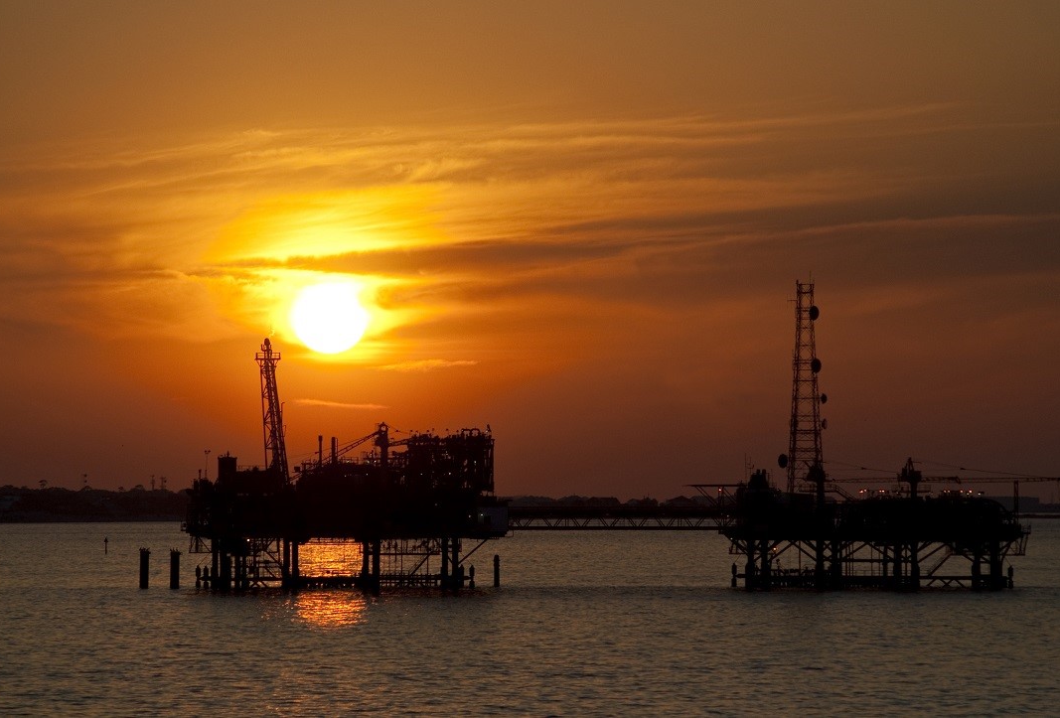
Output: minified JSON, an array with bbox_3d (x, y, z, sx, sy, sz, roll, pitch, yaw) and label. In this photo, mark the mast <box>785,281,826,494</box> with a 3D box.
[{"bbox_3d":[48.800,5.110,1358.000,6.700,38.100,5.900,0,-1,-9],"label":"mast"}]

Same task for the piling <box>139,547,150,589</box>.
[{"bbox_3d":[-67.630,36.760,1342.000,1.650,6.900,1.650,0,-1,-9],"label":"piling"}]

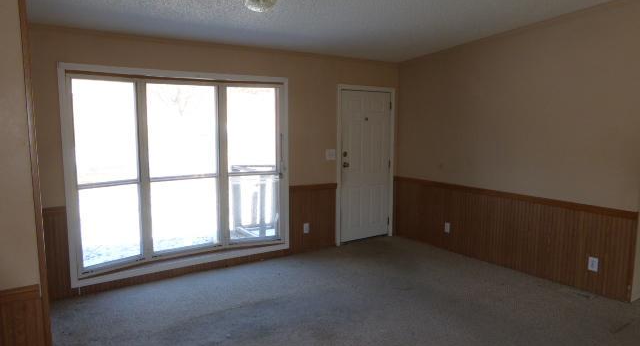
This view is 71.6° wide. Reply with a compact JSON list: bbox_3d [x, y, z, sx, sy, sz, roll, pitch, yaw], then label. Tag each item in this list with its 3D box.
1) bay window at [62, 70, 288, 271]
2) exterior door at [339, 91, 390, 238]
[{"bbox_3d":[-1.347,-0.025,4.616,2.143,1.840,0.220,-4,8,-34],"label":"bay window"},{"bbox_3d":[0.602,-0.076,5.878,0.838,1.948,0.050,-4,8,-34],"label":"exterior door"}]

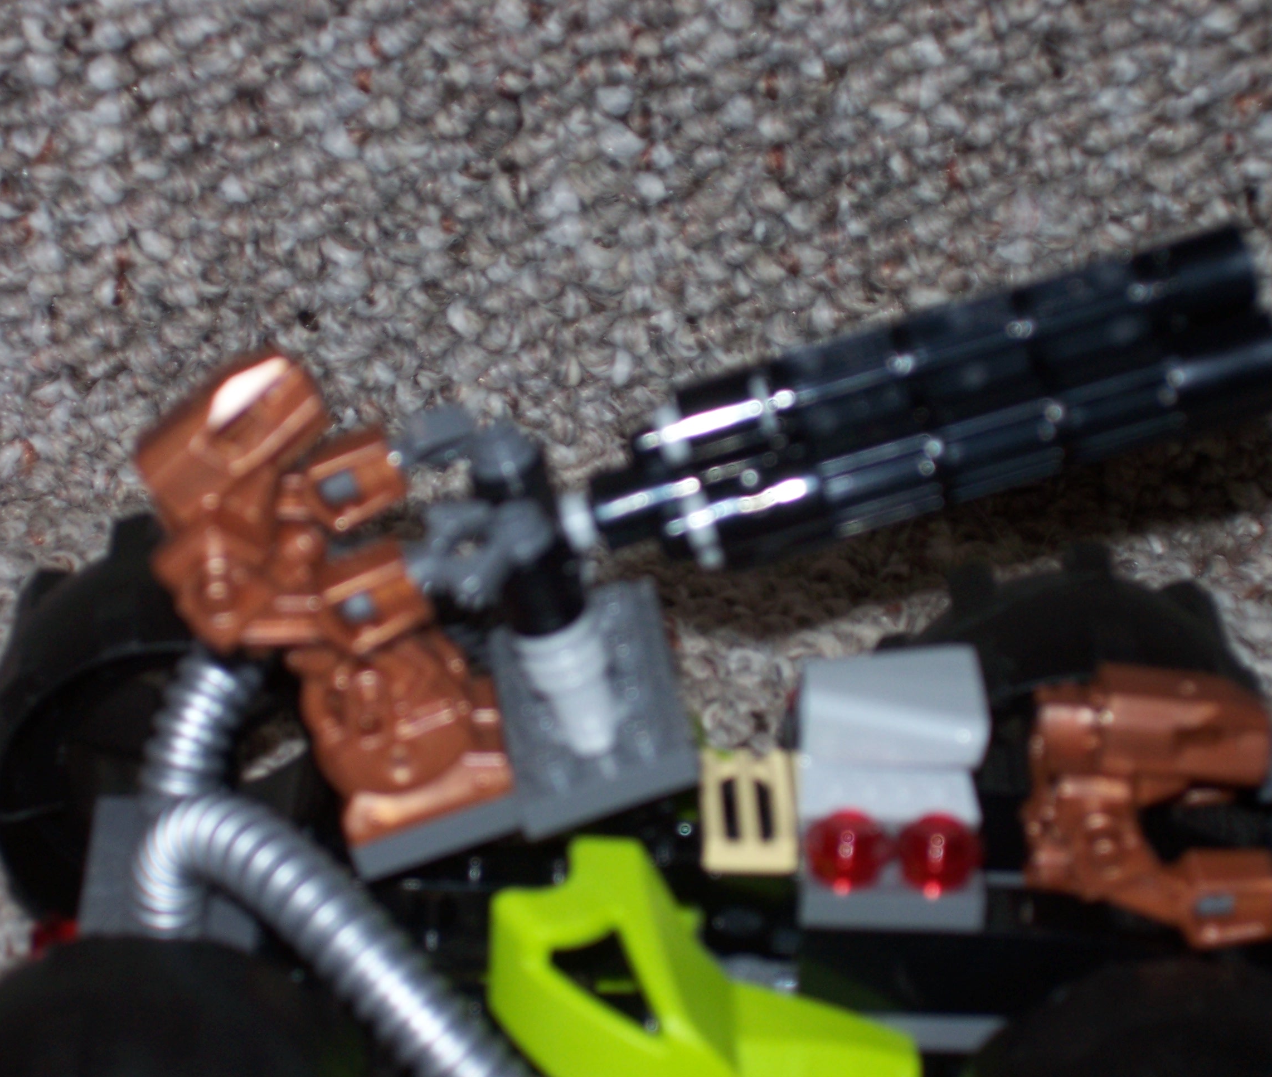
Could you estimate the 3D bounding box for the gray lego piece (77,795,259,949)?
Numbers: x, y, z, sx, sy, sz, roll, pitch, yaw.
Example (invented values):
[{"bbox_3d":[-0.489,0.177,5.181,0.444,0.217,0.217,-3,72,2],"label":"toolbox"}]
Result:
[{"bbox_3d":[-0.042,0.034,0.380,0.016,0.006,0.027,0,32,0],"label":"gray lego piece"}]

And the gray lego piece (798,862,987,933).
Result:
[{"bbox_3d":[0.023,0.029,0.372,0.016,0.003,0.015,0,32,0],"label":"gray lego piece"}]

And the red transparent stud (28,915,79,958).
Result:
[{"bbox_3d":[-0.052,0.036,0.376,0.005,0.007,0.007,0,32,0],"label":"red transparent stud"}]

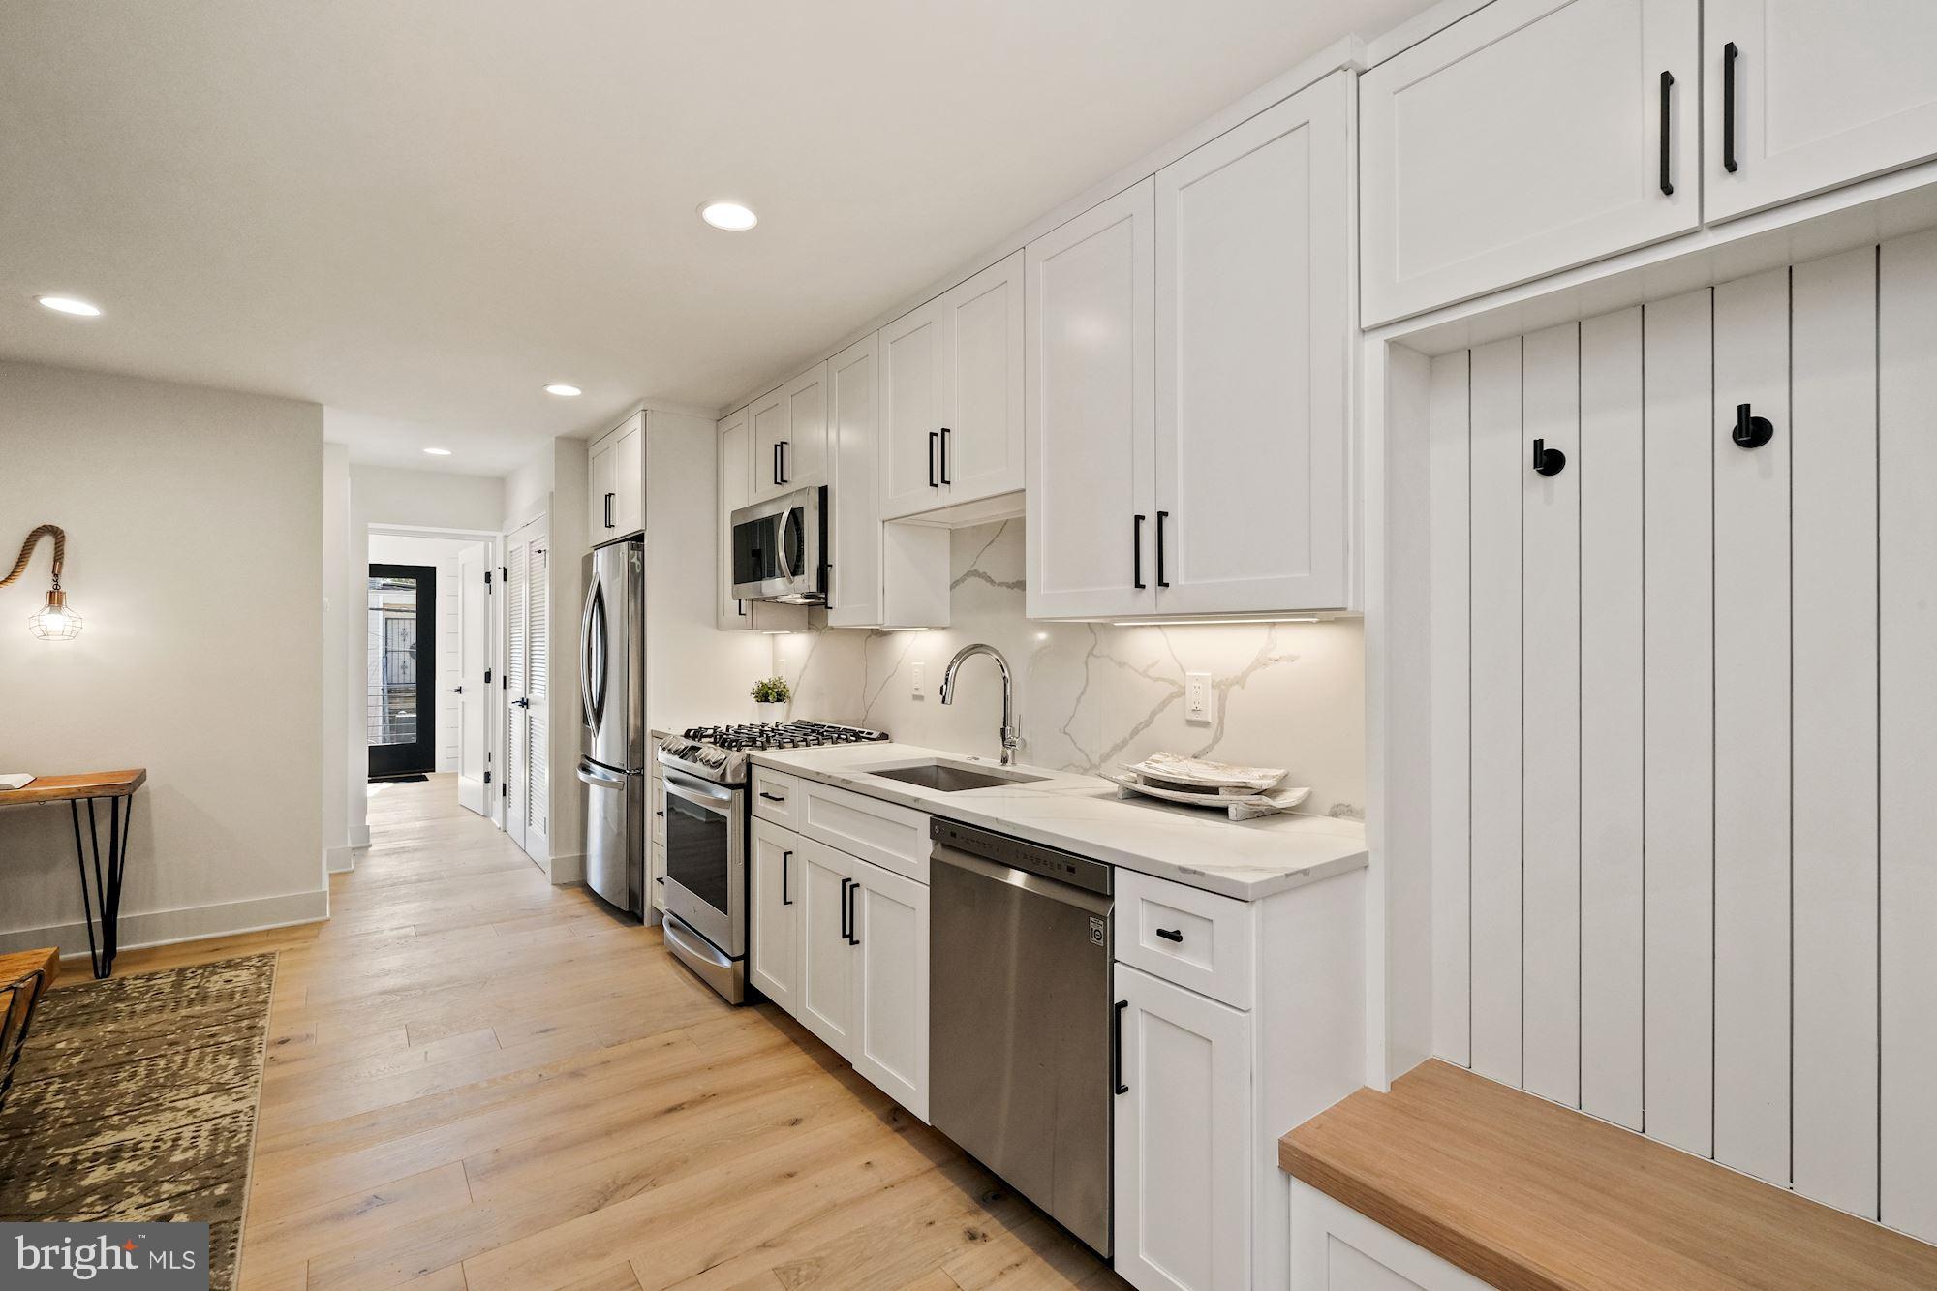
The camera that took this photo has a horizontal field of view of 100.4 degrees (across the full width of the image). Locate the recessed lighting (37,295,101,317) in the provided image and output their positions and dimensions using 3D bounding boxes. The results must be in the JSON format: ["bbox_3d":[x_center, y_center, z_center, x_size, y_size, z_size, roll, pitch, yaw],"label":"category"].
[{"bbox_3d":[-3.116,-1.165,2.796,0.160,0.020,0.160,0,0,-39],"label":"recessed lighting"}]

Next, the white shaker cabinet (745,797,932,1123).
[{"bbox_3d":[-0.202,0.835,2.663,0.607,0.820,1.078,0,0,-39],"label":"white shaker cabinet"}]

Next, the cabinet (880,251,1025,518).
[{"bbox_3d":[0.040,-0.786,2.683,0.318,0.688,0.767,0,0,-39],"label":"cabinet"}]

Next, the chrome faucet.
[{"bbox_3d":[0.051,0.191,2.532,0.275,0.403,0.100,0,0,-39],"label":"chrome faucet"}]

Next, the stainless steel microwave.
[{"bbox_3d":[-0.709,-0.410,3.542,0.415,0.430,0.755,0,0,-39],"label":"stainless steel microwave"}]

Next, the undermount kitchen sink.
[{"bbox_3d":[-0.067,0.510,2.436,0.380,0.220,0.540,0,0,-39],"label":"undermount kitchen sink"}]

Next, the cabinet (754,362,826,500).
[{"bbox_3d":[-0.638,-0.850,3.442,0.315,0.468,0.717,0,0,-39],"label":"cabinet"}]

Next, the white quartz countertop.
[{"bbox_3d":[0.083,0.411,2.338,0.640,0.032,2.033,0,0,-39],"label":"white quartz countertop"}]

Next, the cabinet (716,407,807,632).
[{"bbox_3d":[-1.020,-0.601,4.007,0.318,1.056,0.394,0,0,-39],"label":"cabinet"}]

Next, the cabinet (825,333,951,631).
[{"bbox_3d":[-0.297,-0.579,3.022,0.315,1.014,0.358,0,0,-39],"label":"cabinet"}]

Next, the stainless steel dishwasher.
[{"bbox_3d":[0.317,0.846,2.001,0.595,0.827,0.600,0,0,-39],"label":"stainless steel dishwasher"}]

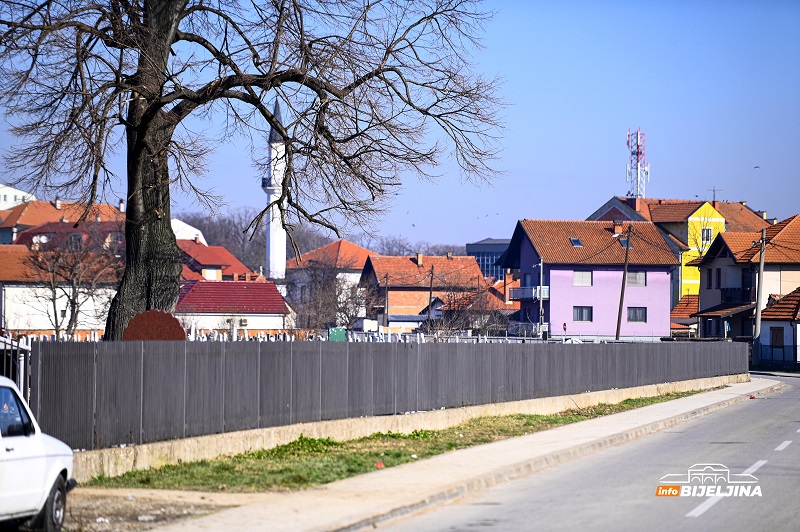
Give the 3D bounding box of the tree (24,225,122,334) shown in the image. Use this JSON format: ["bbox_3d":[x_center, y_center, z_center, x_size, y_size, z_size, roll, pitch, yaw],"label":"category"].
[{"bbox_3d":[-17.693,1.482,175.015,5.650,7.260,5.200,0,-1,0],"label":"tree"}]

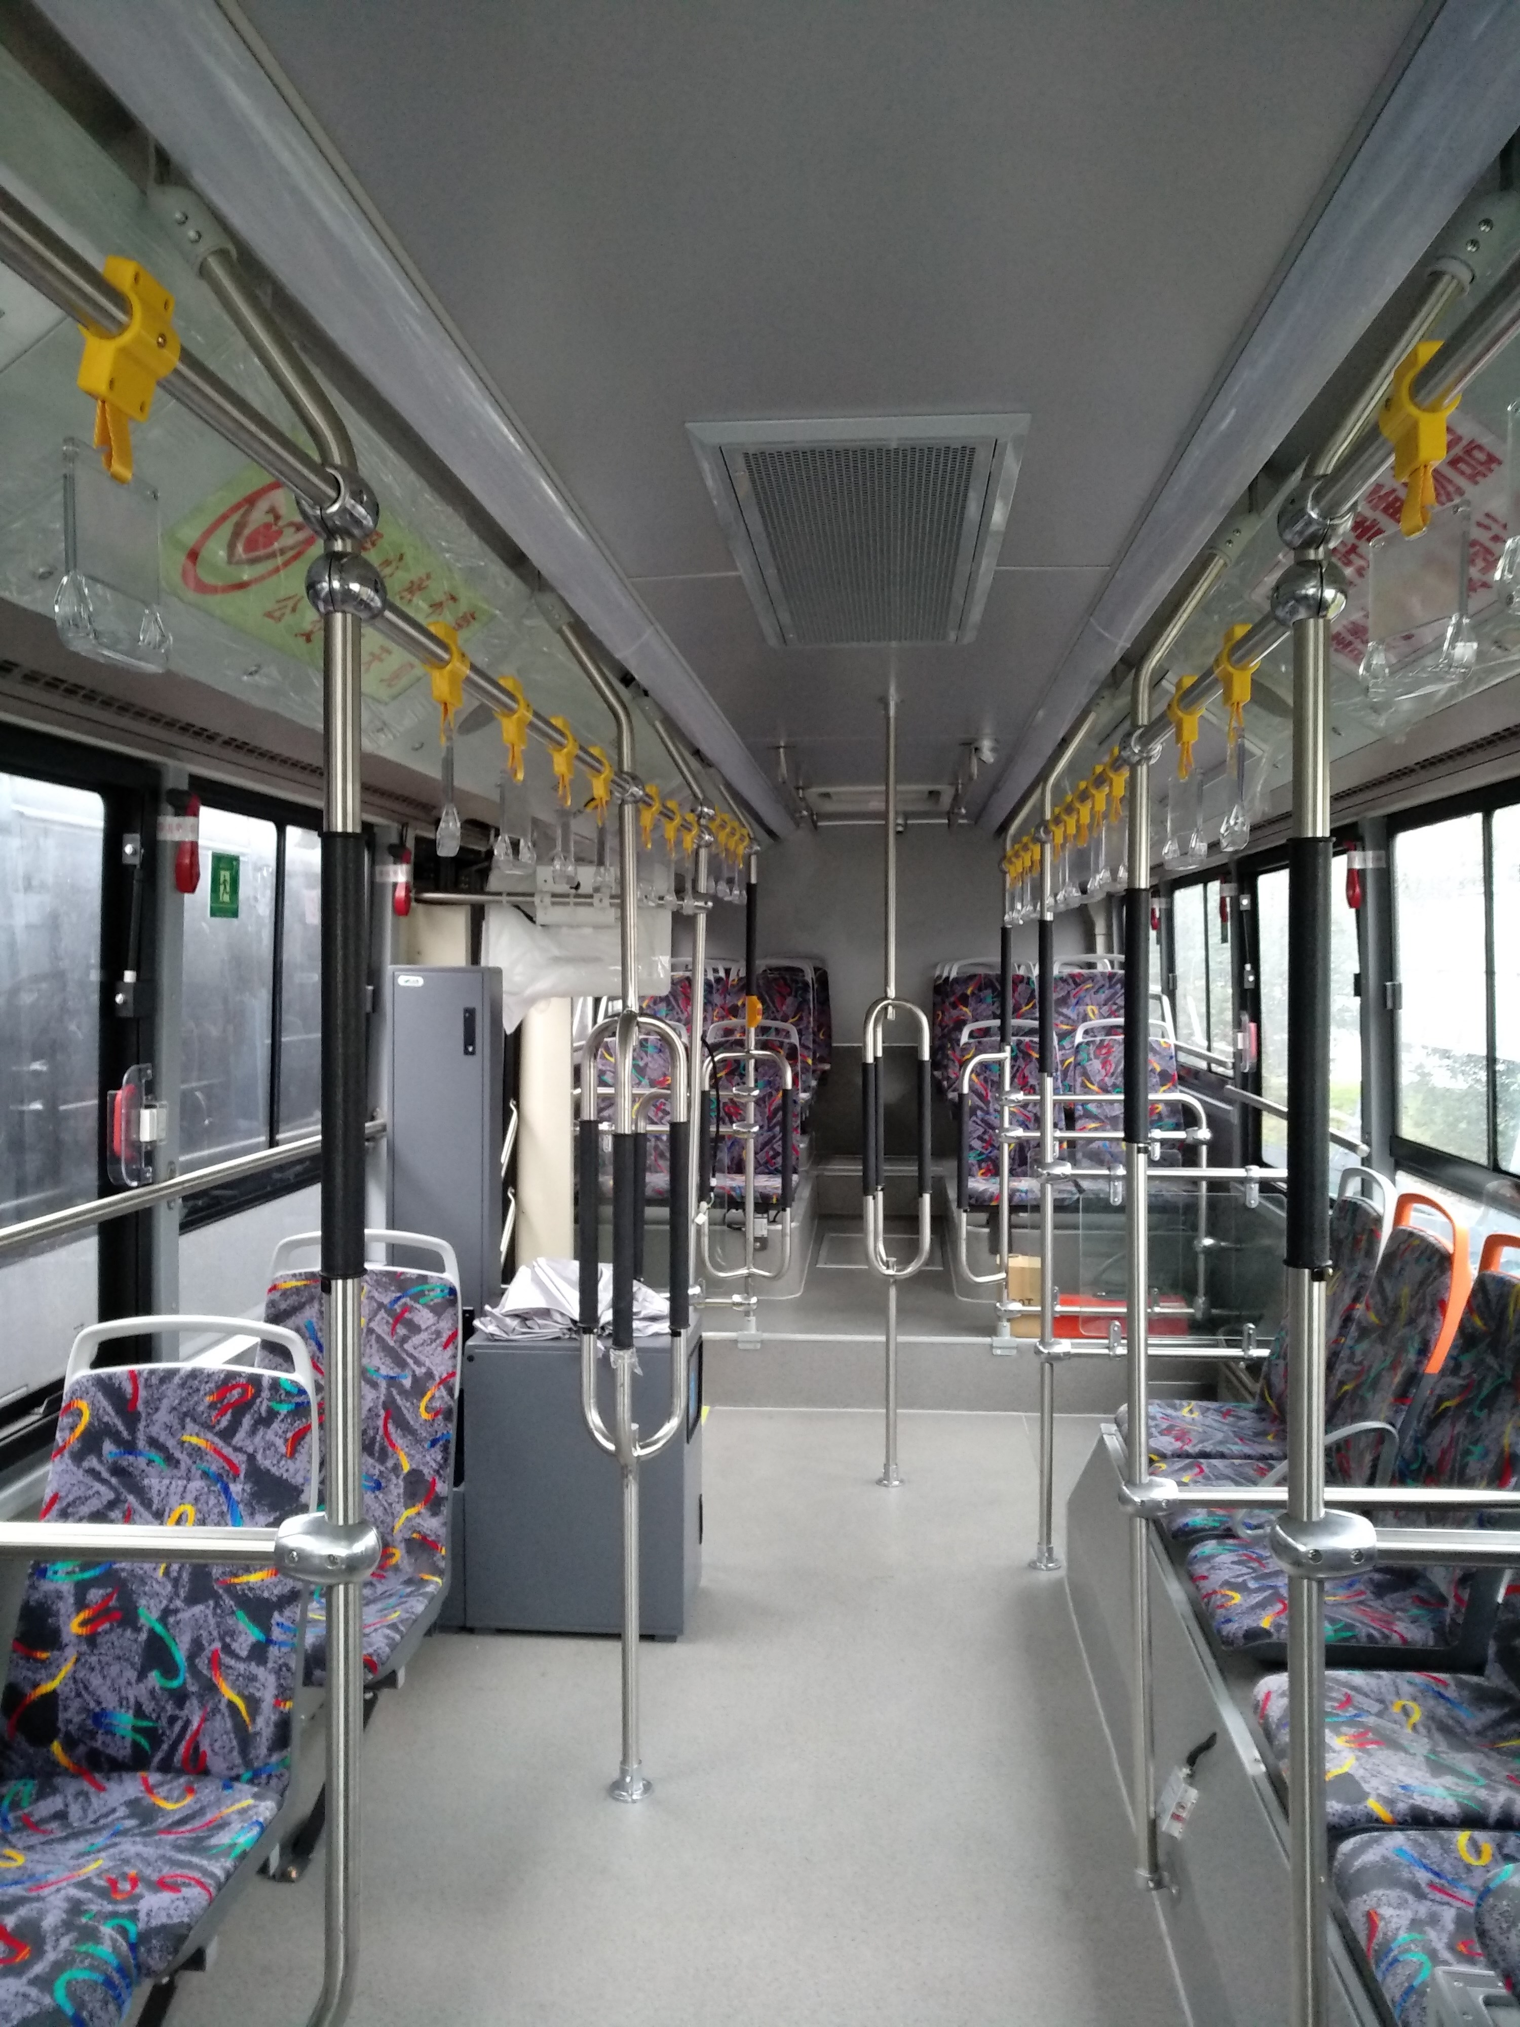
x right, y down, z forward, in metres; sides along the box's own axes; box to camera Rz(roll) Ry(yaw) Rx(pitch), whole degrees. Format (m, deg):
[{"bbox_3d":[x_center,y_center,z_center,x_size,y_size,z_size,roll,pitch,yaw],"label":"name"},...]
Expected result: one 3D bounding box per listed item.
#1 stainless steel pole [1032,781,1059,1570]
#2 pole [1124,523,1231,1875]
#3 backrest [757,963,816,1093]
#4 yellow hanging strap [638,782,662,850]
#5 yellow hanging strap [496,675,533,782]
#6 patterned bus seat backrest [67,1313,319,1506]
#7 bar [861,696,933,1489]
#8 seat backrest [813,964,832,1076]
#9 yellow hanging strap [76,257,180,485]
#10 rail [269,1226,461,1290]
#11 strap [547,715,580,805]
[{"bbox_3d":[0.760,0.432,3.426,0.076,2.091,0.075,0,2,6],"label":"stainless steel pole"},{"bbox_3d":[0.724,0.355,2.248,0.176,2.326,0.075,0,2,6],"label":"pole"},{"bbox_3d":[0.063,0.074,5.792,0.410,0.620,0.100,0,-9,6],"label":"backrest"},{"bbox_3d":[-0.231,-0.416,2.720,0.043,0.134,0.043,0,2,6],"label":"yellow hanging strap"},{"bbox_3d":[-0.328,-0.378,1.715,0.043,0.134,0.043,0,2,6],"label":"yellow hanging strap"},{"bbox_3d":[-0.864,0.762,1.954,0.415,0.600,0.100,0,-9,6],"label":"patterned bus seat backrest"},{"bbox_3d":[0.423,0.243,3.957,0.219,2.420,0.215,0,2,6],"label":"bar"},{"bbox_3d":[0.201,0.003,7.292,0.410,0.620,0.100,0,-9,6],"label":"seat backrest"},{"bbox_3d":[-0.414,-0.421,0.845,0.043,0.134,0.043,0,2,6],"label":"yellow hanging strap"},{"bbox_3d":[-0.799,0.492,2.600,0.380,0.120,0.050,0,-9,6],"label":"rail"},{"bbox_3d":[-0.303,-0.389,1.990,0.043,0.134,0.043,0,2,6],"label":"strap"}]

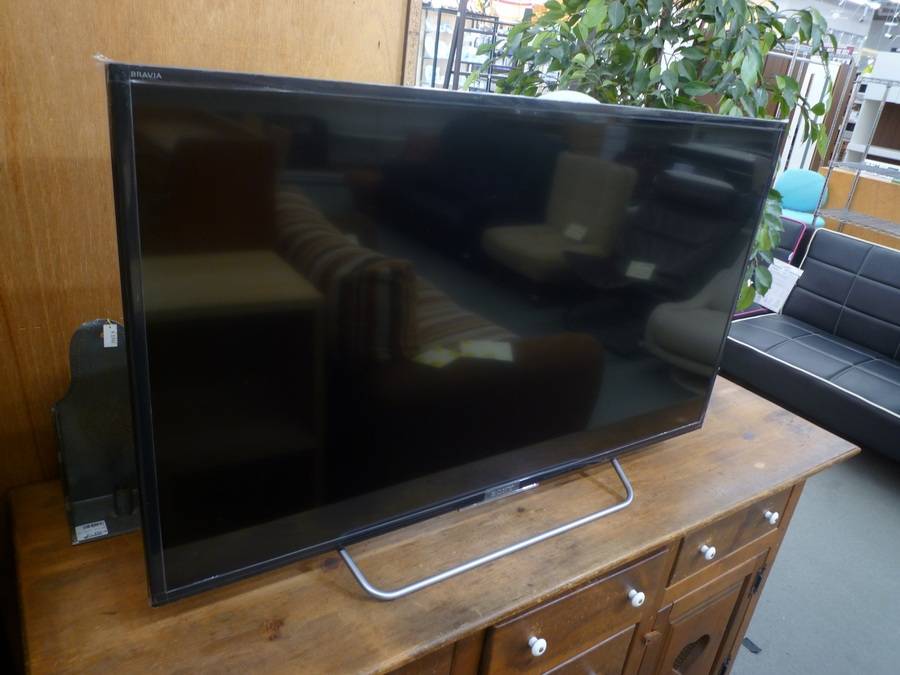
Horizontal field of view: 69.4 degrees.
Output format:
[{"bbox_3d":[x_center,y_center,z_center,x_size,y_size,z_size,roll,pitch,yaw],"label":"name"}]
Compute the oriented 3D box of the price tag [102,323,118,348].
[{"bbox_3d":[-0.441,-0.002,0.846,0.016,0.032,0.002,-5,24,-35],"label":"price tag"}]

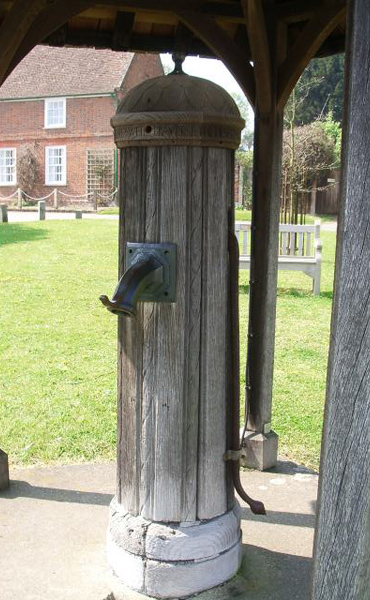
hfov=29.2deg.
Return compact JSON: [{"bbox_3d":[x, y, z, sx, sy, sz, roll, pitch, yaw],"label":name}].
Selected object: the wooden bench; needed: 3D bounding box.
[{"bbox_3d":[0.770,-0.555,8.900,1.800,0.900,0.600,2,10,8],"label":"wooden bench"}]

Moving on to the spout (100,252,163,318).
[{"bbox_3d":[-0.201,-0.053,2.535,0.125,0.215,0.280,6,11,27],"label":"spout"}]

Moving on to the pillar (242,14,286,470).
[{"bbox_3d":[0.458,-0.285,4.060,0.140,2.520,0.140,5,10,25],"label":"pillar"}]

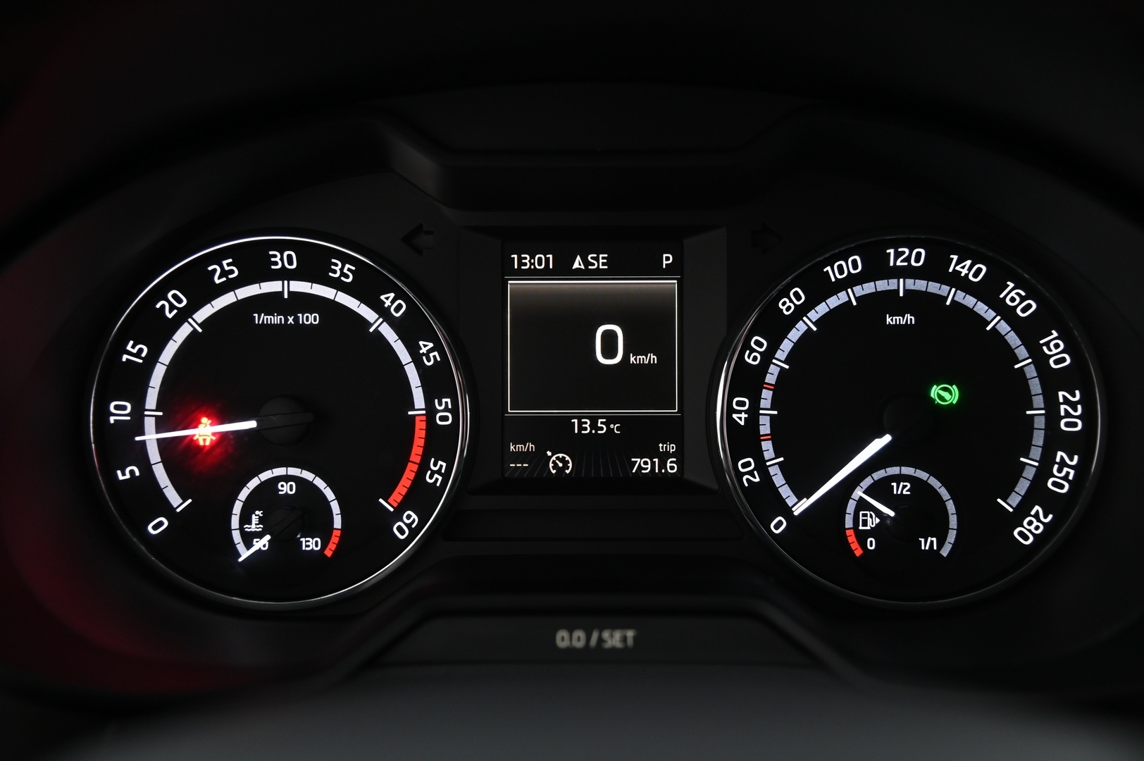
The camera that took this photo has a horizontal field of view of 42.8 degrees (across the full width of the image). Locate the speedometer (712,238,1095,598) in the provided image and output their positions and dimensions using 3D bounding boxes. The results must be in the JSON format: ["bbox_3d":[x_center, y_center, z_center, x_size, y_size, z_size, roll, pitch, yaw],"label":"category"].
[{"bbox_3d":[0.100,0.012,0.435,0.113,0.110,0.022,0,0,0],"label":"speedometer"}]

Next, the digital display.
[{"bbox_3d":[0.006,-0.006,0.442,0.054,0.071,0.009,0,0,0],"label":"digital display"}]

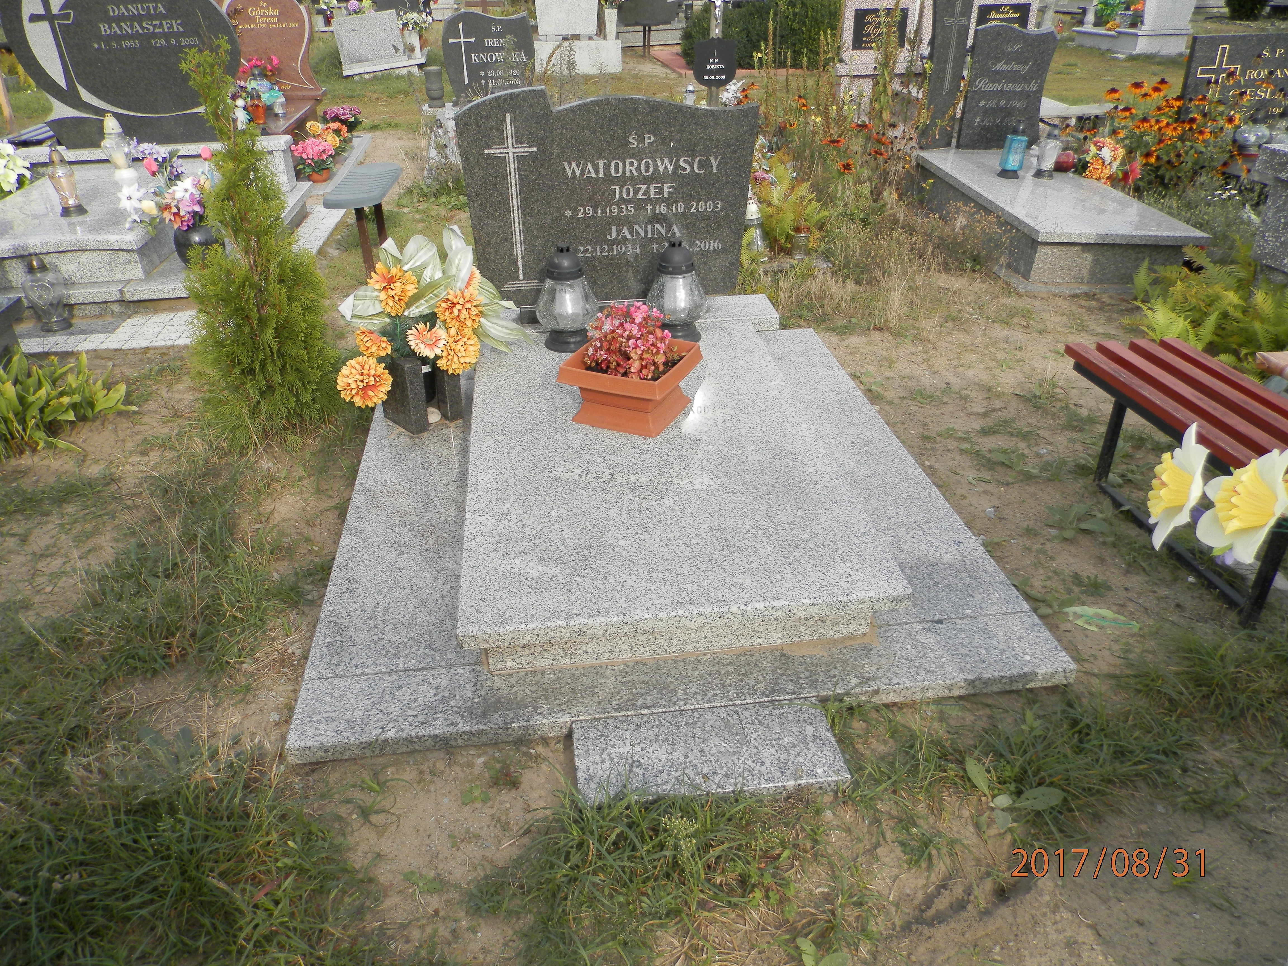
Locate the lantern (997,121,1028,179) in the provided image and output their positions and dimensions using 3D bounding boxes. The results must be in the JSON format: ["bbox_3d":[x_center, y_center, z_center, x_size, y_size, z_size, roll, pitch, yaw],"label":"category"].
[{"bbox_3d":[1.955,-1.765,4.928,0.122,0.270,0.122,-4,31,-6],"label":"lantern"}]

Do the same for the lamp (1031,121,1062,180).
[{"bbox_3d":[2.146,-1.764,4.933,0.127,0.265,0.127,-4,31,-6],"label":"lamp"}]

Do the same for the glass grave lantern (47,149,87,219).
[{"bbox_3d":[-2.698,-1.400,4.327,0.118,0.284,0.118,-4,31,-6],"label":"glass grave lantern"}]

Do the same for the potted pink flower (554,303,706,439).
[{"bbox_3d":[-0.035,-0.344,2.610,0.310,0.309,0.310,13,33,22],"label":"potted pink flower"}]

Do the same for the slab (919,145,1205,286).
[{"bbox_3d":[2.077,-1.432,4.869,0.728,0.239,1.796,1,30,0],"label":"slab"}]

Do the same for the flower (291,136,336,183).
[{"bbox_3d":[-2.162,-2.116,6.084,0.284,0.251,0.270,-4,31,-6],"label":"flower"}]

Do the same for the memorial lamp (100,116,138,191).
[{"bbox_3d":[-2.610,-1.647,4.616,0.155,0.326,0.120,-11,32,-16],"label":"memorial lamp"}]

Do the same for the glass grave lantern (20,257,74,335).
[{"bbox_3d":[-2.485,-0.790,3.865,0.172,0.295,0.135,-10,32,-15],"label":"glass grave lantern"}]

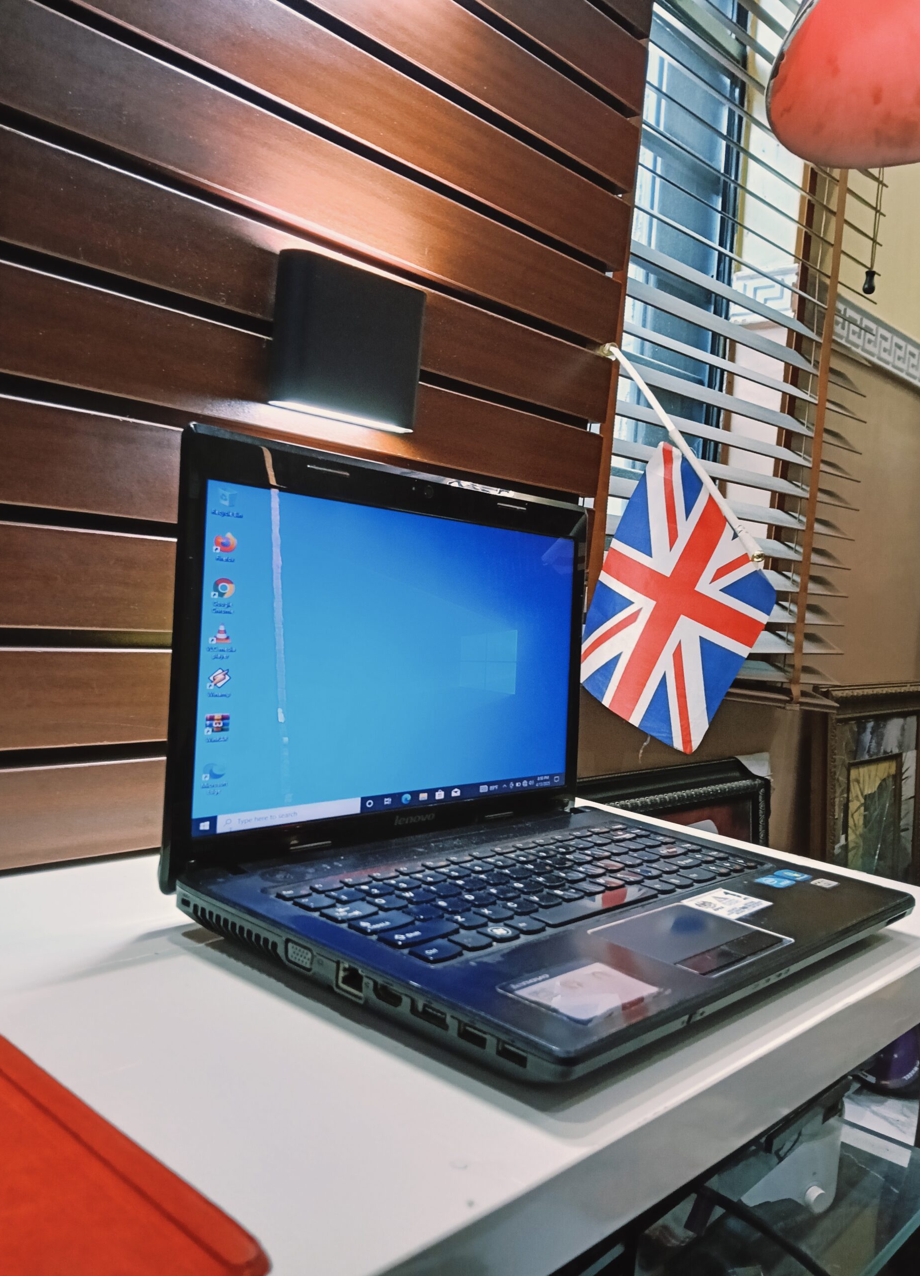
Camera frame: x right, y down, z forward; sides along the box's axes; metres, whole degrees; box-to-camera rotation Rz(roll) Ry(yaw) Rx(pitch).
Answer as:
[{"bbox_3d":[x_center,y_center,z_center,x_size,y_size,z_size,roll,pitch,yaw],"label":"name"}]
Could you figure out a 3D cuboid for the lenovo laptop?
[{"bbox_3d":[0.058,0.026,0.522,0.264,0.234,0.335,7,3,43],"label":"lenovo laptop"}]

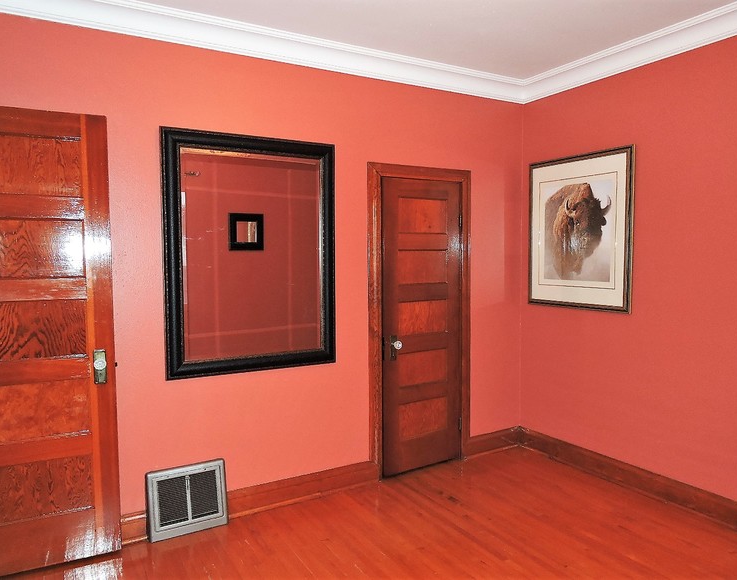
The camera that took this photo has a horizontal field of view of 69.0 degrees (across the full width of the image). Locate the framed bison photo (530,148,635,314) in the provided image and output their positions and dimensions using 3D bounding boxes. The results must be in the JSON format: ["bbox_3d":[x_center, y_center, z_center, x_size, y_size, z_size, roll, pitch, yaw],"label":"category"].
[{"bbox_3d":[1.458,-0.401,3.755,0.035,1.065,0.838,-3,4,-31],"label":"framed bison photo"}]

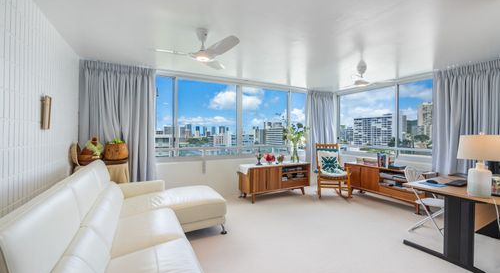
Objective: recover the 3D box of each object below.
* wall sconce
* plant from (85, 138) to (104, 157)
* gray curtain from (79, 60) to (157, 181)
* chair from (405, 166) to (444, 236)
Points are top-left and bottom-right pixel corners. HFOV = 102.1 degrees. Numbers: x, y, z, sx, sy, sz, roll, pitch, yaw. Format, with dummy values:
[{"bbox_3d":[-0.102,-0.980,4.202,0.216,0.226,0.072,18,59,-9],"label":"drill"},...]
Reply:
[{"bbox_3d":[-2.020,-0.246,2.032,0.075,0.330,0.120,0,0,-28],"label":"wall sconce"},{"bbox_3d":[-2.230,0.195,2.900,0.270,0.360,0.260,0,0,-25],"label":"plant"},{"bbox_3d":[-2.097,-0.128,3.272,1.060,2.130,0.200,0,0,-25],"label":"gray curtain"},{"bbox_3d":[2.350,0.847,2.540,0.440,0.830,0.500,0,0,-24],"label":"chair"}]

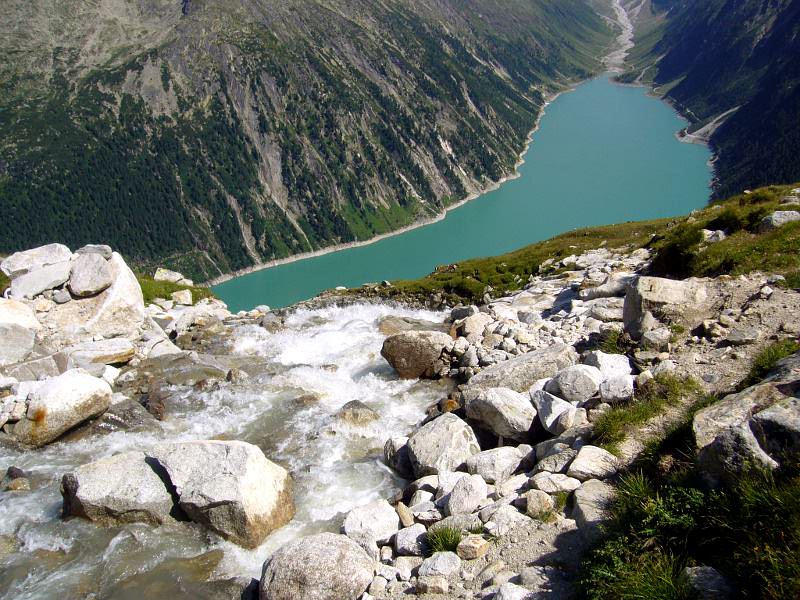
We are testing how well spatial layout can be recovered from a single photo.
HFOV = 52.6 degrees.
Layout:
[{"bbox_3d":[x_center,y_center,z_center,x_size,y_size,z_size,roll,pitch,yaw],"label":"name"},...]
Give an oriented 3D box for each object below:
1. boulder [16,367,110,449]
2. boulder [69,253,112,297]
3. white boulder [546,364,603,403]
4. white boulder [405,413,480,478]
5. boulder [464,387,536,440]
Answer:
[{"bbox_3d":[-3.588,1.136,8.600,1.020,0.680,0.740,-10,25,-23],"label":"boulder"},{"bbox_3d":[-4.893,-0.404,12.800,0.613,0.674,0.636,0,23,0],"label":"boulder"},{"bbox_3d":[2.057,0.989,9.600,0.670,0.440,0.530,0,23,0],"label":"white boulder"},{"bbox_3d":[0.412,1.372,7.700,0.701,0.552,0.587,0,23,0],"label":"white boulder"},{"bbox_3d":[1.053,1.189,8.500,0.751,0.495,0.524,10,25,23],"label":"boulder"}]

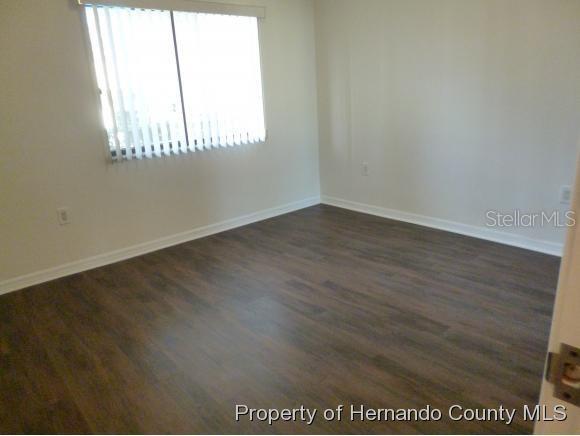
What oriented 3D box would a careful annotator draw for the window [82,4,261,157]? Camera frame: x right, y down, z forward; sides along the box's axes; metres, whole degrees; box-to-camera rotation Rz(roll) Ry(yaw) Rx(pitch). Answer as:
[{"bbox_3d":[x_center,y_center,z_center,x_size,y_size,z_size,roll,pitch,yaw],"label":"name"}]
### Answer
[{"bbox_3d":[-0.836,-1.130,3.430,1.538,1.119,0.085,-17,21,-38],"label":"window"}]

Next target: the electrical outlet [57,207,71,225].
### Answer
[{"bbox_3d":[-1.696,-0.015,3.032,0.072,0.116,0.010,-17,21,-38],"label":"electrical outlet"}]

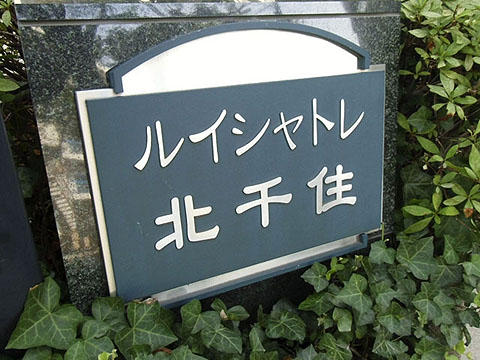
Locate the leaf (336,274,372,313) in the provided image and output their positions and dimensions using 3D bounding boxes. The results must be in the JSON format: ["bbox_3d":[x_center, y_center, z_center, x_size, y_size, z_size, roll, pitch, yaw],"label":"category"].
[{"bbox_3d":[0.216,0.214,0.628,0.071,0.075,0.019,-5,-11,0],"label":"leaf"}]

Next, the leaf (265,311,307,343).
[{"bbox_3d":[0.081,0.262,0.595,0.075,0.066,0.019,-7,-13,-7],"label":"leaf"}]

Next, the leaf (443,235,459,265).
[{"bbox_3d":[0.474,0.157,0.750,0.036,0.067,0.015,5,-17,30],"label":"leaf"}]

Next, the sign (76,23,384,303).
[{"bbox_3d":[0.037,-0.033,0.571,0.546,0.442,0.031,-10,15,-20],"label":"sign"}]

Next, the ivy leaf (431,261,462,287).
[{"bbox_3d":[0.465,0.211,0.750,0.070,0.060,0.016,-3,-30,11],"label":"ivy leaf"}]

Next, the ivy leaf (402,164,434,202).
[{"bbox_3d":[0.421,0.008,0.794,0.076,0.091,0.023,-4,6,4],"label":"ivy leaf"}]

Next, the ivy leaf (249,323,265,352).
[{"bbox_3d":[0.029,0.274,0.575,0.024,0.048,0.010,-10,-30,7],"label":"ivy leaf"}]

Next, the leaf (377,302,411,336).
[{"bbox_3d":[0.309,0.281,0.670,0.064,0.016,0.068,-4,57,5],"label":"leaf"}]

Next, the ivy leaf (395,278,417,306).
[{"bbox_3d":[0.351,0.238,0.705,0.046,0.059,0.013,-4,-28,7],"label":"ivy leaf"}]

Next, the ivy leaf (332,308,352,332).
[{"bbox_3d":[0.199,0.272,0.645,0.036,0.046,0.011,-5,-30,1],"label":"ivy leaf"}]

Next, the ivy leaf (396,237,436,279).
[{"bbox_3d":[0.379,0.167,0.715,0.081,0.089,0.017,-4,-25,8],"label":"ivy leaf"}]

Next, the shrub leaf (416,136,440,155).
[{"bbox_3d":[0.419,-0.077,0.740,0.063,0.027,0.010,37,-9,21],"label":"shrub leaf"}]

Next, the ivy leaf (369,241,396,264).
[{"bbox_3d":[0.287,0.146,0.671,0.057,0.053,0.014,-5,-7,3],"label":"ivy leaf"}]

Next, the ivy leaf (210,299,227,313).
[{"bbox_3d":[-0.038,0.223,0.590,0.032,0.009,0.019,40,62,17],"label":"ivy leaf"}]

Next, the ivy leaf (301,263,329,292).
[{"bbox_3d":[0.144,0.189,0.645,0.051,0.058,0.012,-6,-26,-1],"label":"ivy leaf"}]

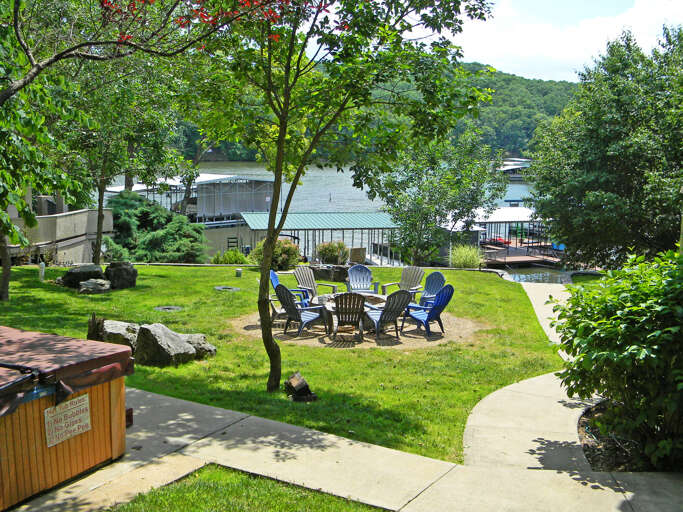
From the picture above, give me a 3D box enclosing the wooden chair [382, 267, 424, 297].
[{"bbox_3d":[1.463,0.719,18.377,0.750,0.920,0.820,7,10,40],"label":"wooden chair"}]

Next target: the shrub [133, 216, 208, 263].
[{"bbox_3d":[-6.047,-0.583,28.600,2.600,1.650,2.200,1,8,0],"label":"shrub"}]

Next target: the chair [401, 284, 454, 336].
[{"bbox_3d":[1.596,0.988,15.299,0.870,0.960,0.750,7,10,39],"label":"chair"}]

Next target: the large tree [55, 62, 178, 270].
[{"bbox_3d":[-7.169,-3.070,26.000,4.100,6.800,4.000,1,8,0],"label":"large tree"}]

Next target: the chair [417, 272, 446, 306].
[{"bbox_3d":[1.922,0.799,17.580,0.820,0.920,0.750,-5,10,-37],"label":"chair"}]

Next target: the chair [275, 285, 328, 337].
[{"bbox_3d":[-0.760,0.995,15.228,0.820,0.920,0.750,-5,10,-35],"label":"chair"}]

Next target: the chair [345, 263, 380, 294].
[{"bbox_3d":[0.483,0.703,17.762,0.750,0.960,0.870,0,8,3],"label":"chair"}]

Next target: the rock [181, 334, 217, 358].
[{"bbox_3d":[-2.369,1.491,13.400,0.620,0.360,0.550,1,8,0],"label":"rock"}]

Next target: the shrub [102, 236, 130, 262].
[{"bbox_3d":[-7.508,-0.287,26.932,0.950,0.920,0.900,0,8,0],"label":"shrub"}]

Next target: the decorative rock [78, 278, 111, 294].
[{"bbox_3d":[-6.149,0.737,20.169,0.790,0.340,0.520,-1,8,-6],"label":"decorative rock"}]

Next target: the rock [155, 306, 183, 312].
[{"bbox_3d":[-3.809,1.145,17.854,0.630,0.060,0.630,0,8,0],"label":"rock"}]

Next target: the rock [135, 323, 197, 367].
[{"bbox_3d":[-2.796,1.414,12.850,0.970,0.580,0.780,1,8,0],"label":"rock"}]

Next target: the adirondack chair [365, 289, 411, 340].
[{"bbox_3d":[0.860,1.021,15.128,0.750,0.920,0.820,-5,10,-33],"label":"adirondack chair"}]

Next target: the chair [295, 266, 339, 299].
[{"bbox_3d":[-0.581,0.746,17.437,0.750,0.950,0.860,-7,10,-39],"label":"chair"}]

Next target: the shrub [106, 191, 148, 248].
[{"bbox_3d":[-7.848,-1.234,29.800,1.700,2.300,1.700,1,8,0],"label":"shrub"}]

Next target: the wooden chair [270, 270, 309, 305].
[{"bbox_3d":[-1.162,0.785,17.052,0.870,0.960,0.750,2,8,11],"label":"wooden chair"}]

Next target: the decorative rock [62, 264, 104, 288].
[{"bbox_3d":[-6.922,0.550,21.700,1.120,0.520,0.850,1,8,0],"label":"decorative rock"}]

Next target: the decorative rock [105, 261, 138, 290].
[{"bbox_3d":[-5.693,0.473,20.883,0.820,0.700,0.700,-1,8,-8],"label":"decorative rock"}]

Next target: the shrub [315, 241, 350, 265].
[{"bbox_3d":[-0.304,-0.101,27.300,1.080,0.900,1.000,1,8,0],"label":"shrub"}]

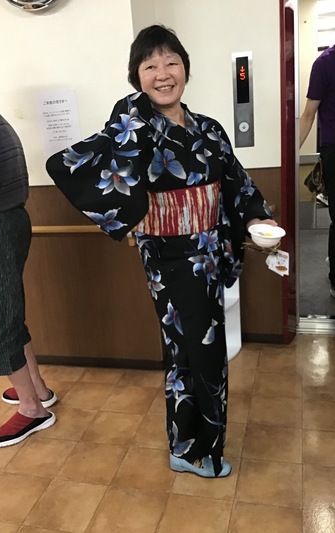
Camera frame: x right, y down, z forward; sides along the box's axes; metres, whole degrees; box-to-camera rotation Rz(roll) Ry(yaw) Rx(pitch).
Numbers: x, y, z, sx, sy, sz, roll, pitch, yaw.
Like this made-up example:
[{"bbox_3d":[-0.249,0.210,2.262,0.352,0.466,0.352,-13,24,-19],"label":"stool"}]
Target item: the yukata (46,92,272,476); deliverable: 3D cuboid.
[{"bbox_3d":[-0.014,0.119,1.618,0.700,1.310,0.420,-12,18,-26],"label":"yukata"}]

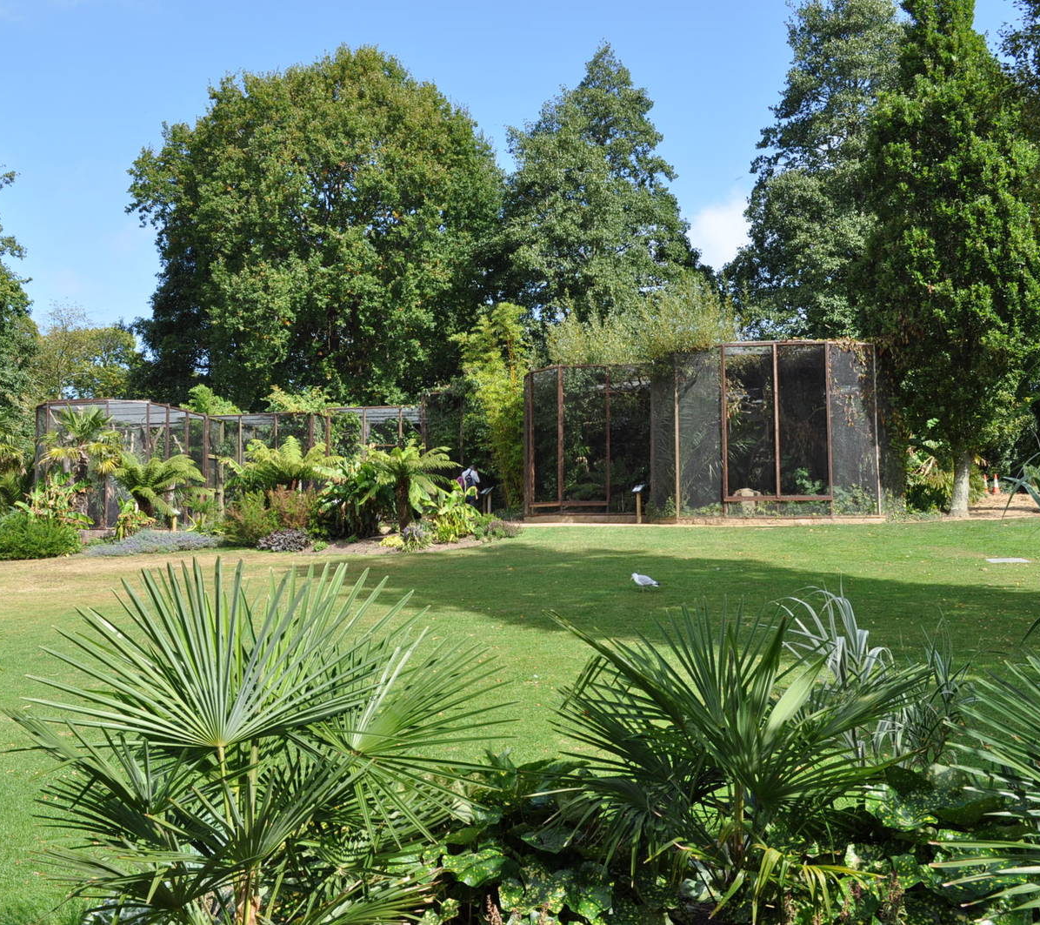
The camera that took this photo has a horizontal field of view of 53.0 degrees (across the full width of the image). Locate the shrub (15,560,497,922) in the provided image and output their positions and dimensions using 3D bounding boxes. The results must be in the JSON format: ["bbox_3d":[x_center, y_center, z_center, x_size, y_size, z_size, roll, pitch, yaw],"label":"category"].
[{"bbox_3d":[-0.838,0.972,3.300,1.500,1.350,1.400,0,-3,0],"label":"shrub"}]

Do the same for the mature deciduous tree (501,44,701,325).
[{"bbox_3d":[3.570,-8.150,46.000,9.200,21.200,9.200,0,-3,0],"label":"mature deciduous tree"}]

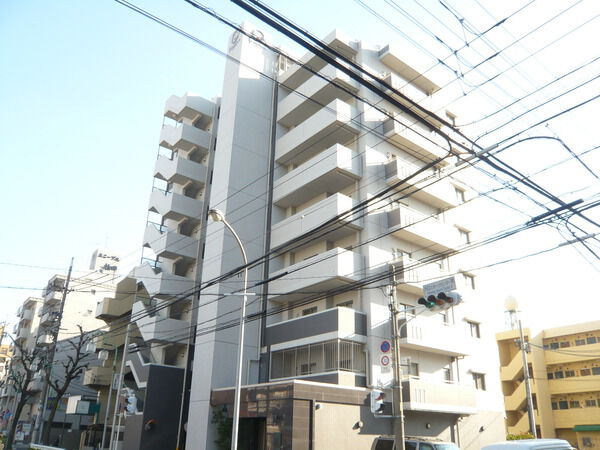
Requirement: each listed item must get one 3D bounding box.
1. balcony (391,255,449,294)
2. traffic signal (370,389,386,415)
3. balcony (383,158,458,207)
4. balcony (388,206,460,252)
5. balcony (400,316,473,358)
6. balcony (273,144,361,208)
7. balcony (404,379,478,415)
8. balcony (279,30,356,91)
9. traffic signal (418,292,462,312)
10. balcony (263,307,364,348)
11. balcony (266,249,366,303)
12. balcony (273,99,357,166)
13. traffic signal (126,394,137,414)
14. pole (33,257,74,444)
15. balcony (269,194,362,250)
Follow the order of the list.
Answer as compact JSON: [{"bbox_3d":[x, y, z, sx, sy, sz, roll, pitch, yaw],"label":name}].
[{"bbox_3d":[6.705,3.013,25.488,4.919,1.270,0.870,19,-29,-34],"label":"balcony"},{"bbox_3d":[2.642,5.993,16.478,0.360,0.780,0.340,18,-28,-34],"label":"traffic signal"},{"bbox_3d":[6.965,-2.218,28.200,5.050,1.300,1.090,18,-28,-34],"label":"balcony"},{"bbox_3d":[6.782,0.403,26.629,4.919,1.270,0.870,19,-29,-34],"label":"balcony"},{"bbox_3d":[6.698,5.786,24.711,5.000,1.250,1.090,18,-28,-34],"label":"balcony"},{"bbox_3d":[0.823,-2.501,27.145,1.660,1.403,5.520,19,-29,-34],"label":"balcony"},{"bbox_3d":[6.550,8.234,23.205,4.919,1.270,0.870,19,-29,-34],"label":"balcony"},{"bbox_3d":[1.048,-10.004,30.407,1.752,0.720,5.391,19,-29,-34],"label":"balcony"},{"bbox_3d":[4.748,2.593,16.343,0.480,0.450,1.250,18,-28,-34],"label":"traffic signal"},{"bbox_3d":[0.629,5.483,24.461,1.690,1.440,5.750,18,-28,-34],"label":"balcony"},{"bbox_3d":[0.667,2.720,24.863,1.660,1.403,5.520,19,-29,-34],"label":"balcony"},{"bbox_3d":[0.900,-5.111,28.287,1.660,1.403,5.520,19,-29,-34],"label":"balcony"},{"bbox_3d":[-7.746,8.266,22.310,0.380,0.800,0.380,18,-28,-34],"label":"traffic signal"},{"bbox_3d":[-15.141,7.722,29.780,0.420,12.068,0.420,19,-29,-34],"label":"pole"},{"bbox_3d":[0.745,0.109,26.004,1.660,1.403,5.520,19,-29,-34],"label":"balcony"}]

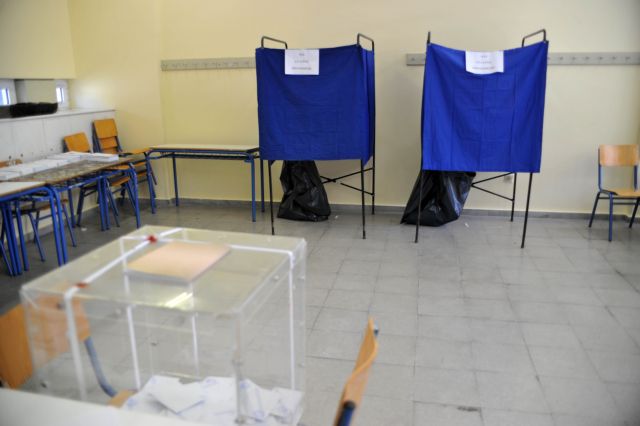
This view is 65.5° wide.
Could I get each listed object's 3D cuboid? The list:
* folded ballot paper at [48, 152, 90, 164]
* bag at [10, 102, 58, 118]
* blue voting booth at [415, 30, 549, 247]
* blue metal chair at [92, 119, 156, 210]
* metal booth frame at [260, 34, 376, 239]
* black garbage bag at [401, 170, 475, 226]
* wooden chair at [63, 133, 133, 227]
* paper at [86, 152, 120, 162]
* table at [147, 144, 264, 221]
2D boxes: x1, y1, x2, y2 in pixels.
[{"bbox_3d":[-2.544,-0.558,5.085,0.360,0.050,0.230,6,17,25],"label":"folded ballot paper"},{"bbox_3d":[-3.257,-1.195,5.699,0.260,0.150,0.580,2,15,12],"label":"bag"},{"bbox_3d":[1.403,-0.691,4.623,0.950,1.810,0.890,1,15,10],"label":"blue voting booth"},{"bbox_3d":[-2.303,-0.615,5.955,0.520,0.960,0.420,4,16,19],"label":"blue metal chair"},{"bbox_3d":[0.040,-0.771,4.986,0.925,1.830,0.890,2,15,12],"label":"metal booth frame"},{"bbox_3d":[1.194,-0.251,5.088,0.670,0.720,0.420,2,15,12],"label":"black garbage bag"},{"bbox_3d":[-2.363,-0.364,5.401,0.530,0.930,0.420,0,15,4],"label":"wooden chair"},{"bbox_3d":[-2.197,-0.560,5.059,0.300,0.045,0.210,6,17,25],"label":"paper"},{"bbox_3d":[-1.298,-0.358,5.668,1.240,0.750,0.470,3,16,17],"label":"table"}]

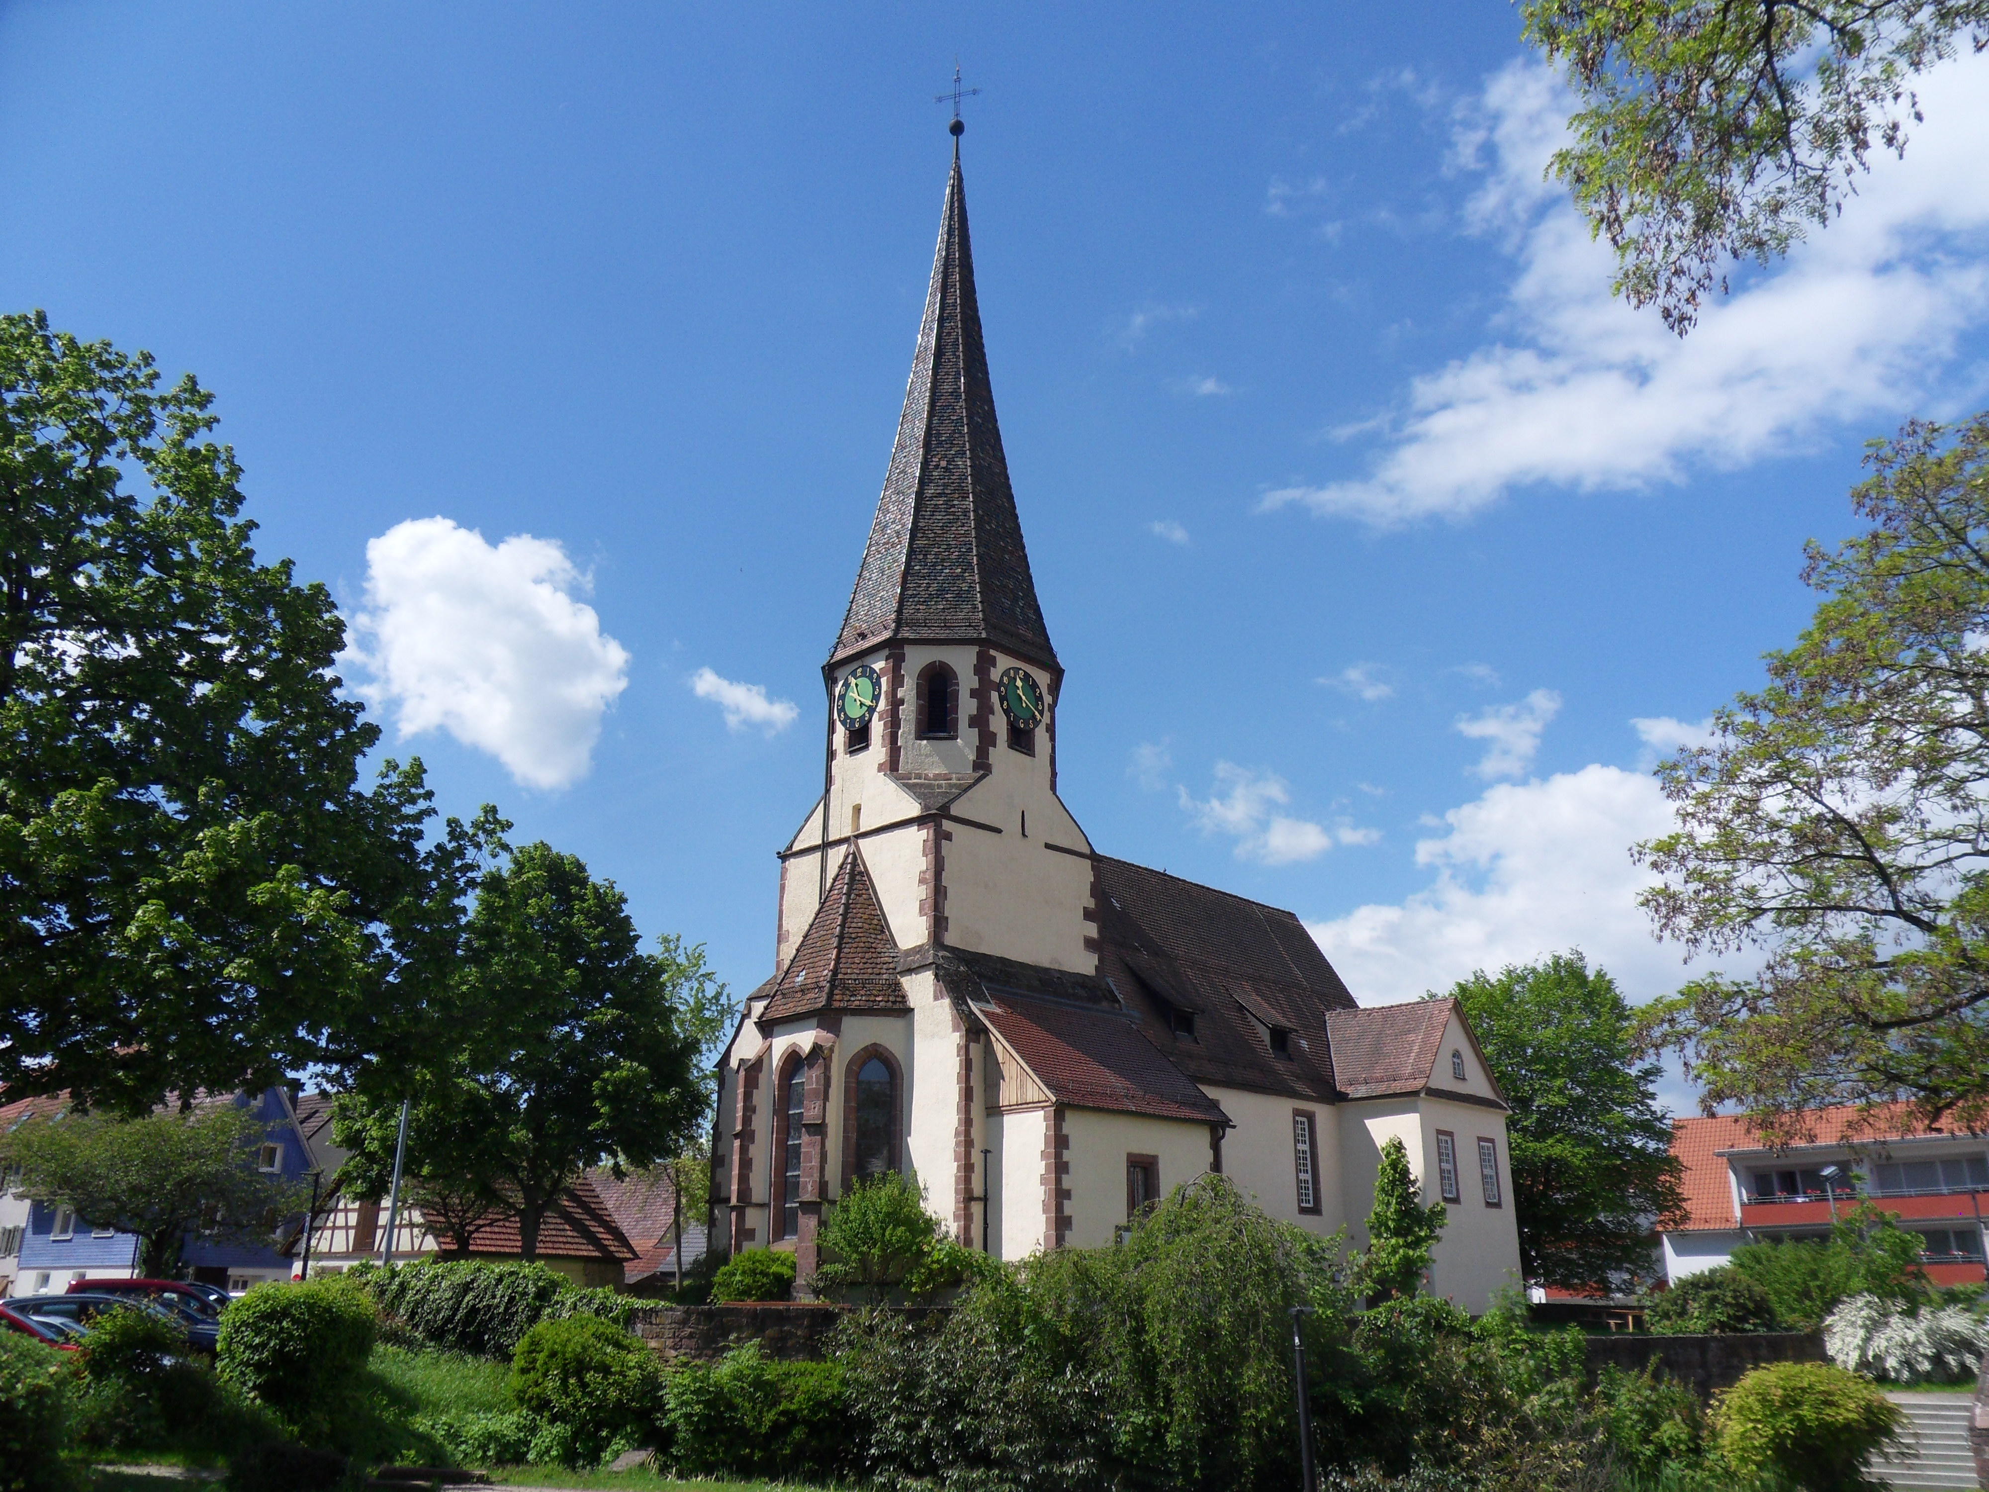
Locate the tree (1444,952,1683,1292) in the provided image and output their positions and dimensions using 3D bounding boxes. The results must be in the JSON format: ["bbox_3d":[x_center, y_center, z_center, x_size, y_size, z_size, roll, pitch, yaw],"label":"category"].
[{"bbox_3d":[22.222,15.104,60.927,9.800,14.210,9.800,-7,-20,18],"label":"tree"}]

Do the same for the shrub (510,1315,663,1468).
[{"bbox_3d":[-6.056,9.607,23.126,2.250,2.100,2.100,5,-20,-13],"label":"shrub"}]

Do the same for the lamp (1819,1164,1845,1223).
[{"bbox_3d":[25.383,15.139,46.605,0.450,5.050,0.600,14,-24,-34],"label":"lamp"}]

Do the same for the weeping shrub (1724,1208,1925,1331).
[{"bbox_3d":[22.759,14.205,42.165,5.200,3.480,4.200,-10,-22,25],"label":"weeping shrub"}]

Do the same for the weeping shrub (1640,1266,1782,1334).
[{"bbox_3d":[18.029,13.978,39.067,3.400,1.760,2.800,-8,-21,22],"label":"weeping shrub"}]

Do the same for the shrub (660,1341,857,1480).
[{"bbox_3d":[-3.517,9.871,23.032,2.800,1.870,2.000,3,-20,-8],"label":"shrub"}]

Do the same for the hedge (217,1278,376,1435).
[{"bbox_3d":[-9.848,8.637,21.879,2.200,2.180,2.200,8,-21,-21],"label":"hedge"}]

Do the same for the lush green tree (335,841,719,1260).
[{"bbox_3d":[-12.660,8.779,41.437,9.800,12.920,9.800,6,-20,-16],"label":"lush green tree"}]

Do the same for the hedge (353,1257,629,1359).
[{"bbox_3d":[-9.536,10.744,29.617,5.300,1.780,1.500,2,-19,-5],"label":"hedge"}]

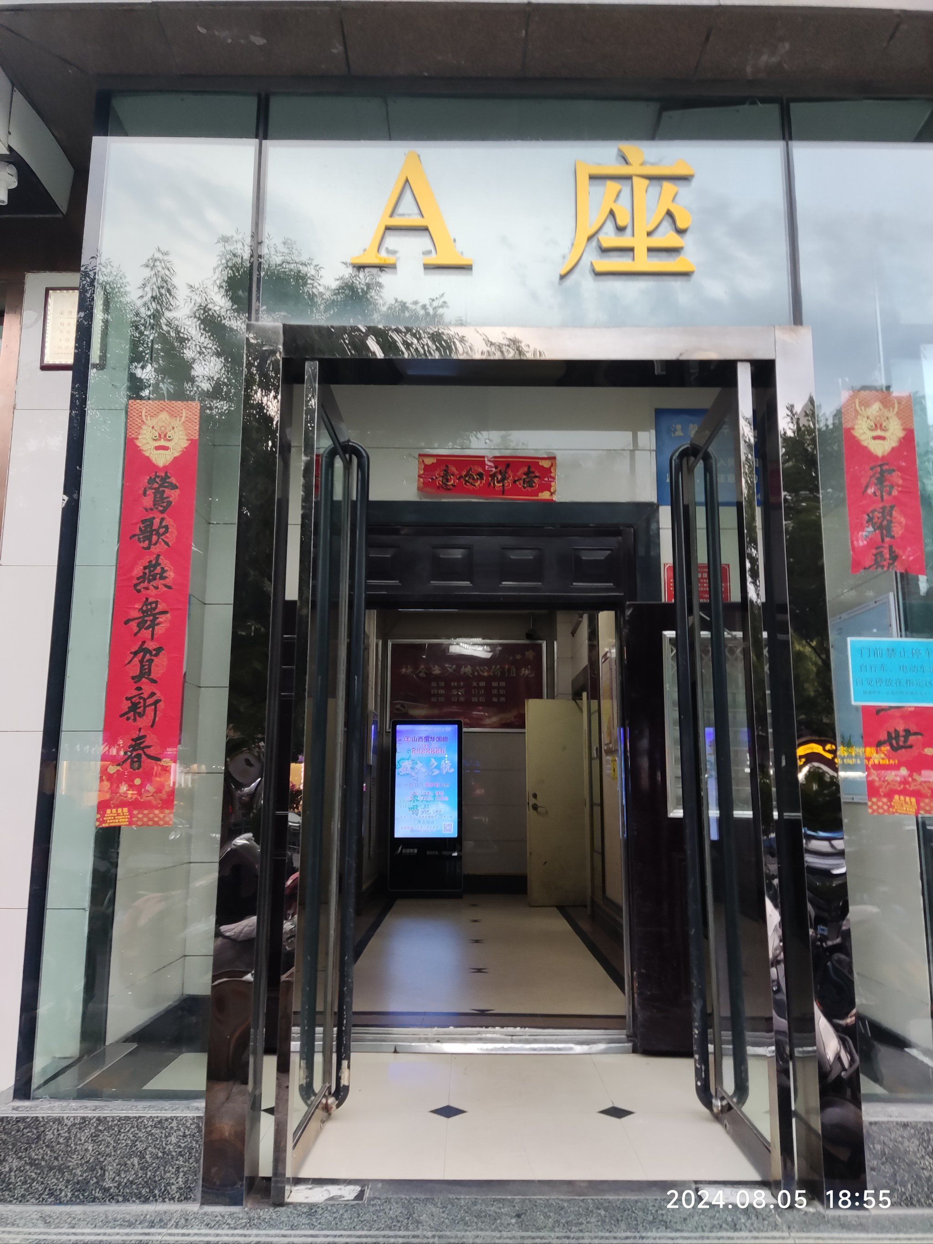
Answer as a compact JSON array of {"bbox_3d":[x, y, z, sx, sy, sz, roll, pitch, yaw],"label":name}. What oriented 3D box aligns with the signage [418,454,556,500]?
[{"bbox_3d":[0.099,-0.714,4.372,0.670,0.215,0.020,0,-10,0],"label":"signage"}]

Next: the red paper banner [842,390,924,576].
[{"bbox_3d":[1.387,-0.466,2.989,0.245,0.630,0.020,0,-10,0],"label":"red paper banner"}]

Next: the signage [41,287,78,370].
[{"bbox_3d":[-1.505,-1.131,3.443,0.250,0.345,0.030,0,-10,0],"label":"signage"}]

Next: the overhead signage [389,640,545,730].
[{"bbox_3d":[0.008,0.699,9.992,1.740,0.980,0.040,0,-10,0],"label":"overhead signage"}]

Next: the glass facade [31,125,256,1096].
[{"bbox_3d":[-1.030,-0.185,2.946,0.540,3.240,0.050,0,-10,0],"label":"glass facade"}]

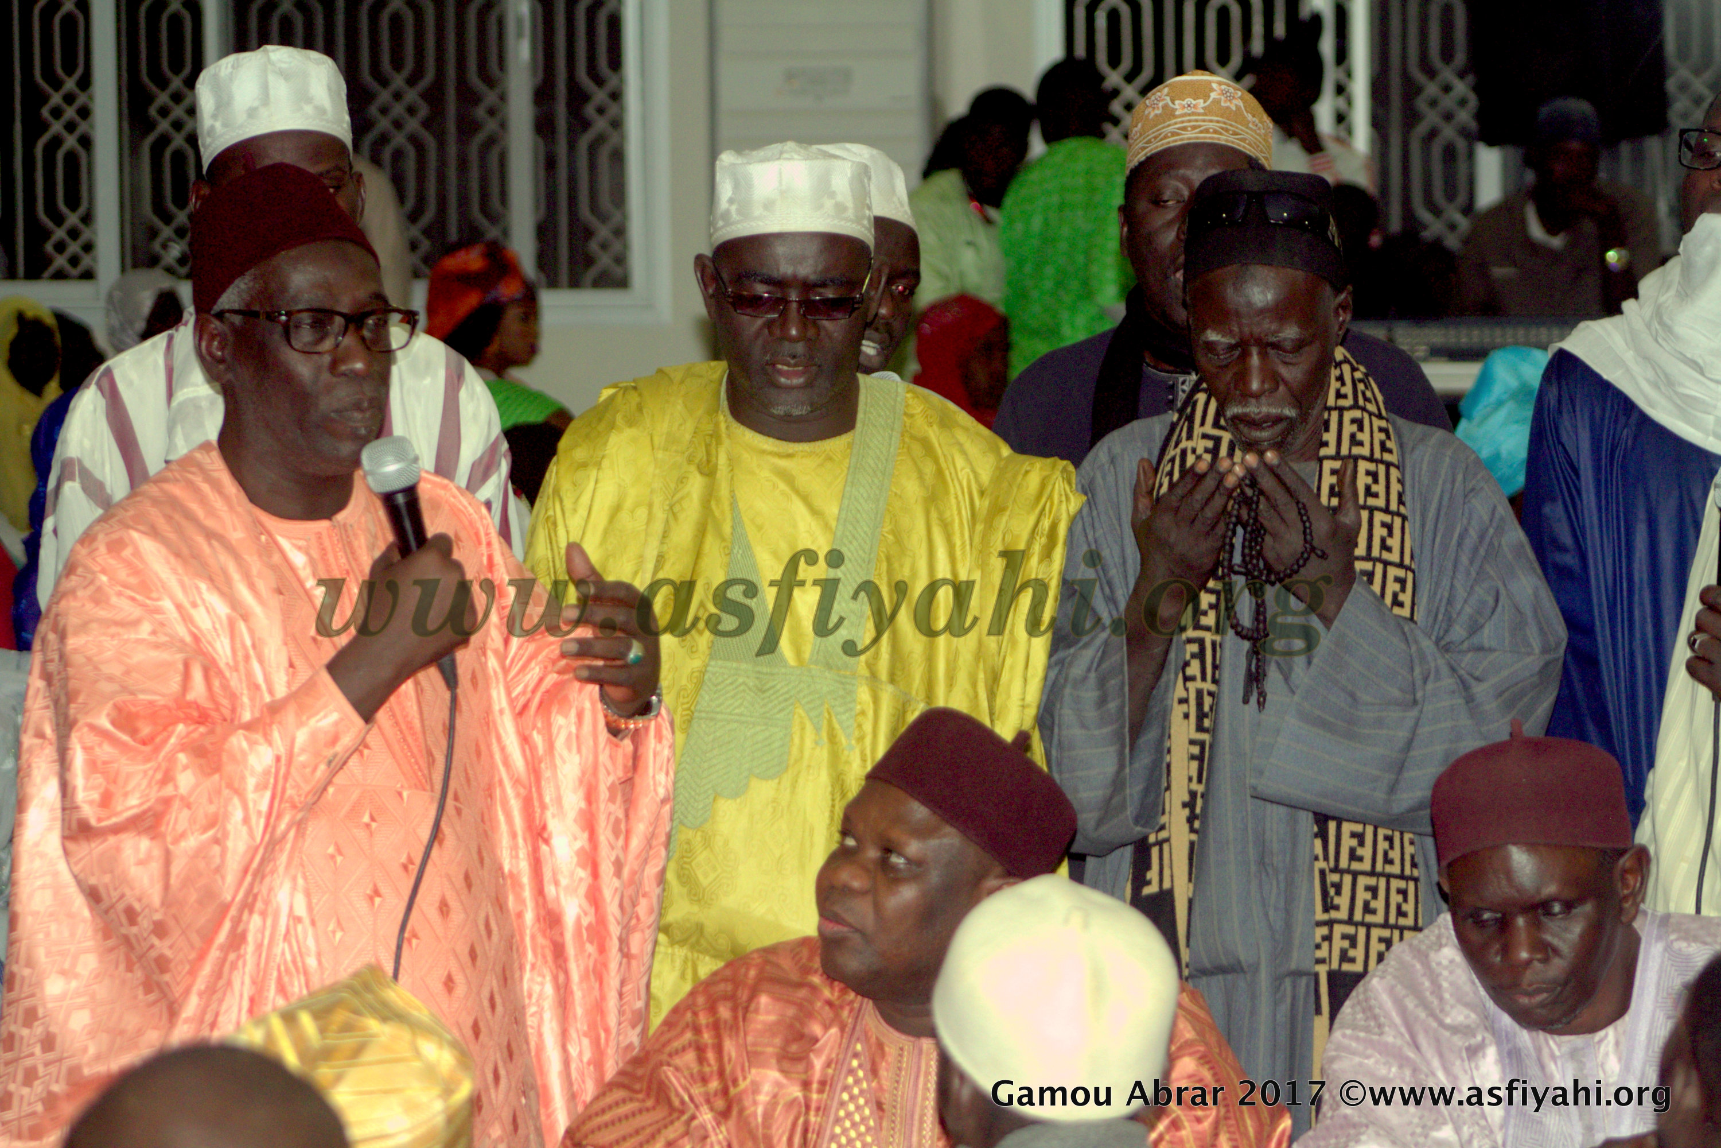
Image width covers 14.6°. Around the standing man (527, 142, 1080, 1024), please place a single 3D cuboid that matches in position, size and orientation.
[{"bbox_3d":[-0.058,0.468,6.795,0.560,1.790,0.400,0,4,3],"label":"standing man"}]

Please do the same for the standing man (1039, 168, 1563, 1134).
[{"bbox_3d":[0.443,0.490,6.784,0.520,1.770,0.500,0,4,9],"label":"standing man"}]

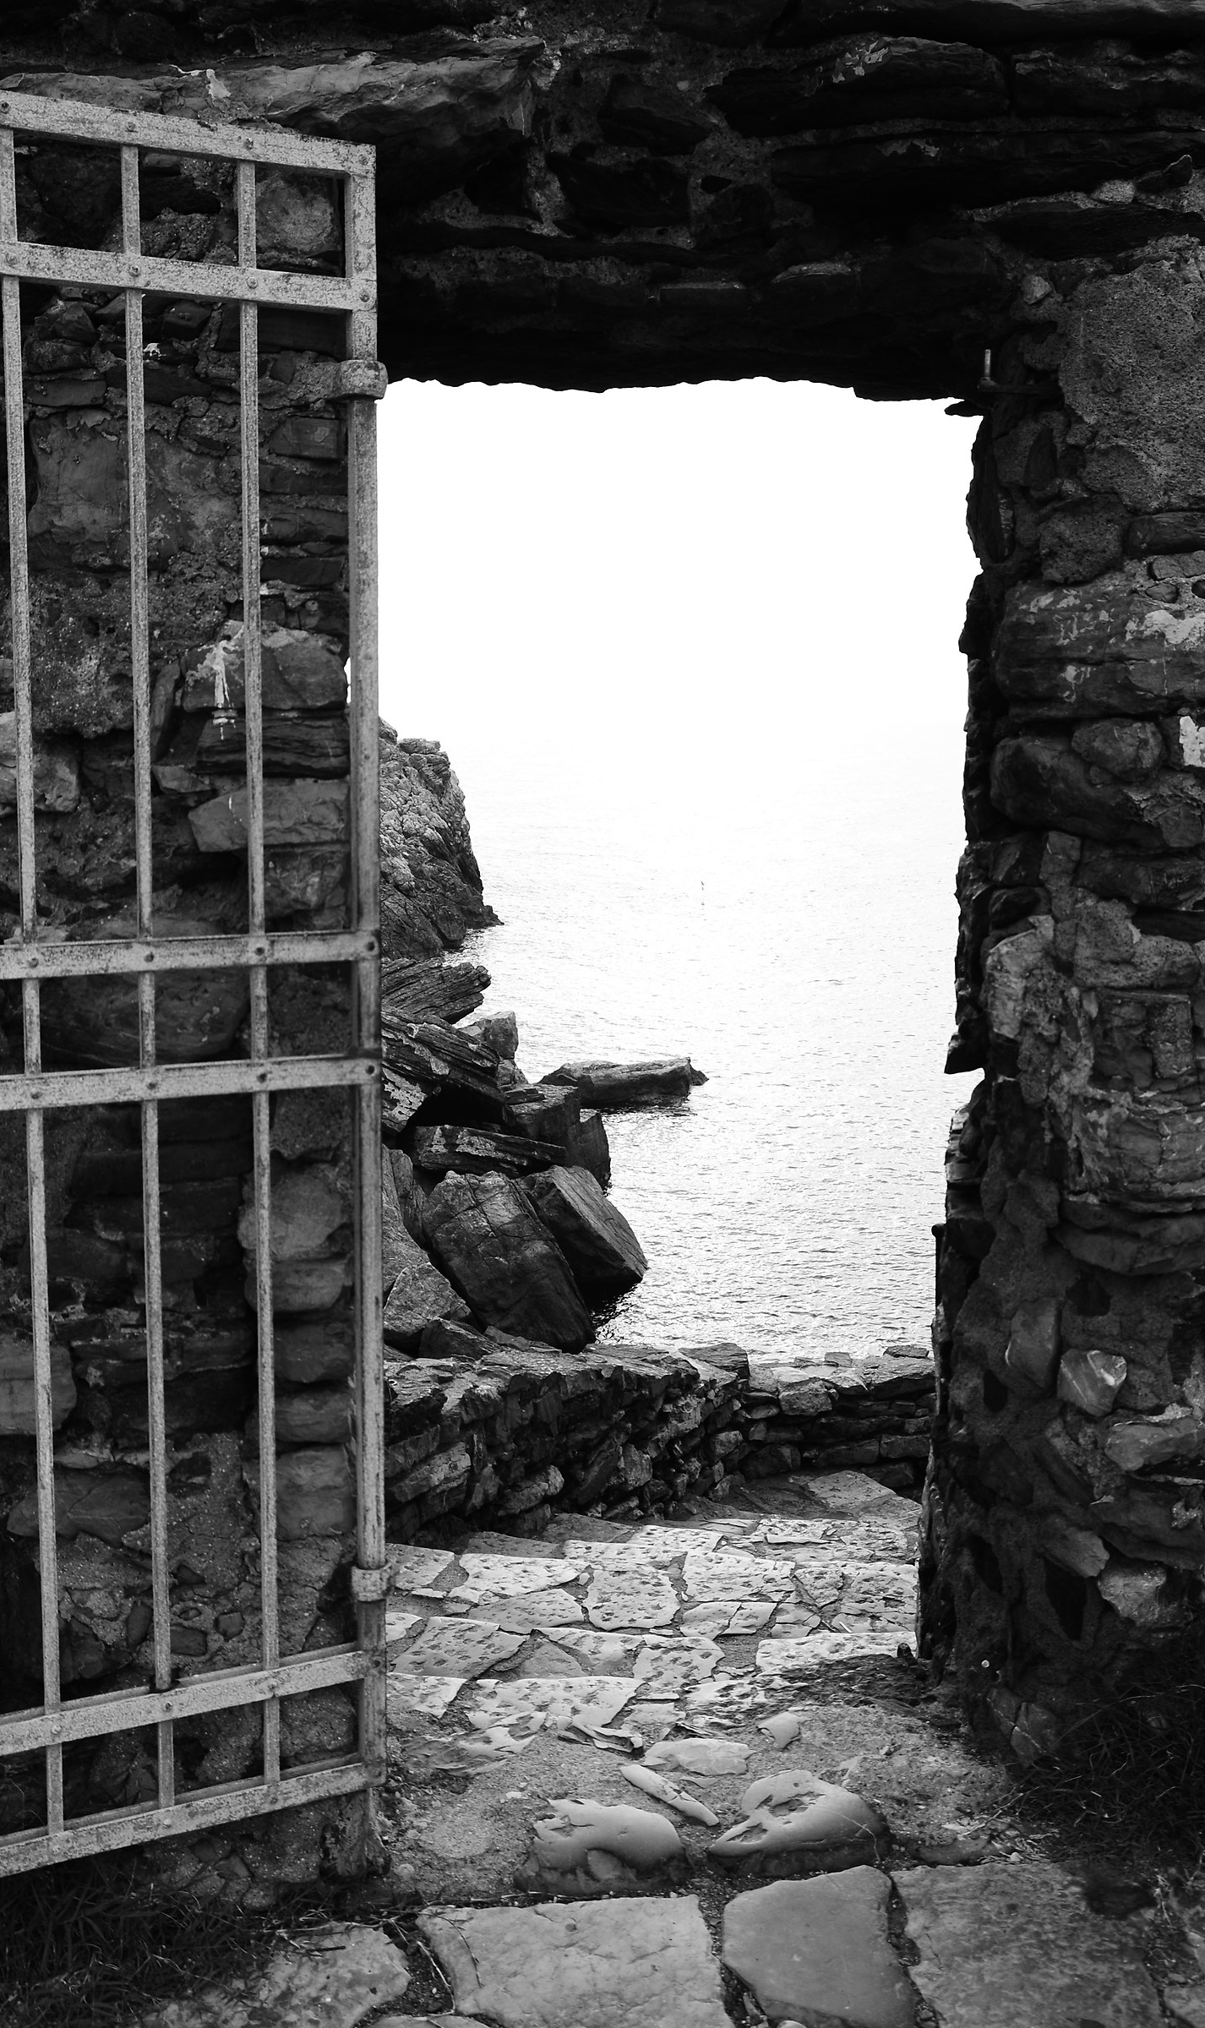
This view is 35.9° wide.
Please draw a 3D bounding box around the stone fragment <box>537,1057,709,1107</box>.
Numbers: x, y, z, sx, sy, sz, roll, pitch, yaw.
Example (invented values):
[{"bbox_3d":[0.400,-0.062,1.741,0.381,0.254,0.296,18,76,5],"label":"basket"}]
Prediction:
[{"bbox_3d":[0.403,1.321,35.913,3.150,0.800,1.400,0,9,0],"label":"stone fragment"}]

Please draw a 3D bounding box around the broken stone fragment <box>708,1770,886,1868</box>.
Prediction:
[{"bbox_3d":[0.270,1.126,2.606,0.235,0.075,0.160,-1,9,-7],"label":"broken stone fragment"}]

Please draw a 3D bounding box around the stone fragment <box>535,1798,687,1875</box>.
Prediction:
[{"bbox_3d":[0.005,1.130,2.564,0.205,0.070,0.130,-1,9,-7],"label":"stone fragment"}]

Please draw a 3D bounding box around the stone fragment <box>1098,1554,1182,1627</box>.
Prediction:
[{"bbox_3d":[0.785,0.843,2.723,0.110,0.092,0.090,-1,9,-7],"label":"stone fragment"}]

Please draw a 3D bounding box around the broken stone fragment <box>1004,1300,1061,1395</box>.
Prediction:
[{"bbox_3d":[0.614,0.477,2.665,0.075,0.125,0.070,-1,9,-7],"label":"broken stone fragment"}]

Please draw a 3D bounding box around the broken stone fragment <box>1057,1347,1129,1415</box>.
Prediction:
[{"bbox_3d":[0.698,0.522,2.652,0.090,0.095,0.080,-1,9,-7],"label":"broken stone fragment"}]

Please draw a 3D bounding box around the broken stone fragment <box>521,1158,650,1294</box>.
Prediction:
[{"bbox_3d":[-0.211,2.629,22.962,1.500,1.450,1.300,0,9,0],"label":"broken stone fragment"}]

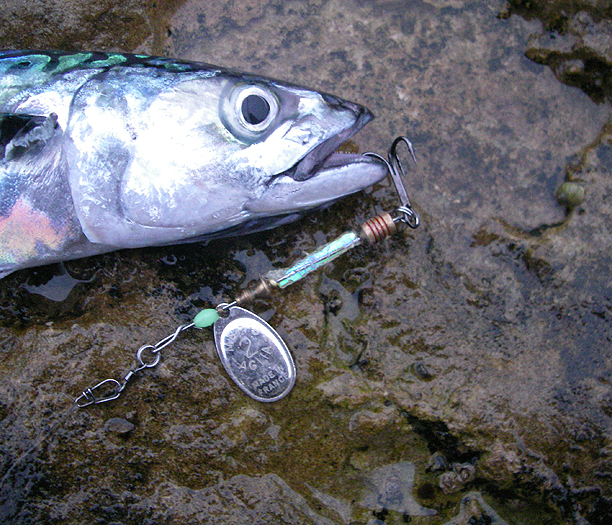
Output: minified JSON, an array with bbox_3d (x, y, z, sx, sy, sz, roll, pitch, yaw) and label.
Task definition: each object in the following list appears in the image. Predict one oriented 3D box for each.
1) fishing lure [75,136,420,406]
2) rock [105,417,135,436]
[{"bbox_3d":[-0.008,0.011,0.175,0.097,0.019,0.037,-29,72,-11],"label":"fishing lure"},{"bbox_3d":[-0.042,0.037,0.173,0.007,0.003,0.004,0,69,0],"label":"rock"}]

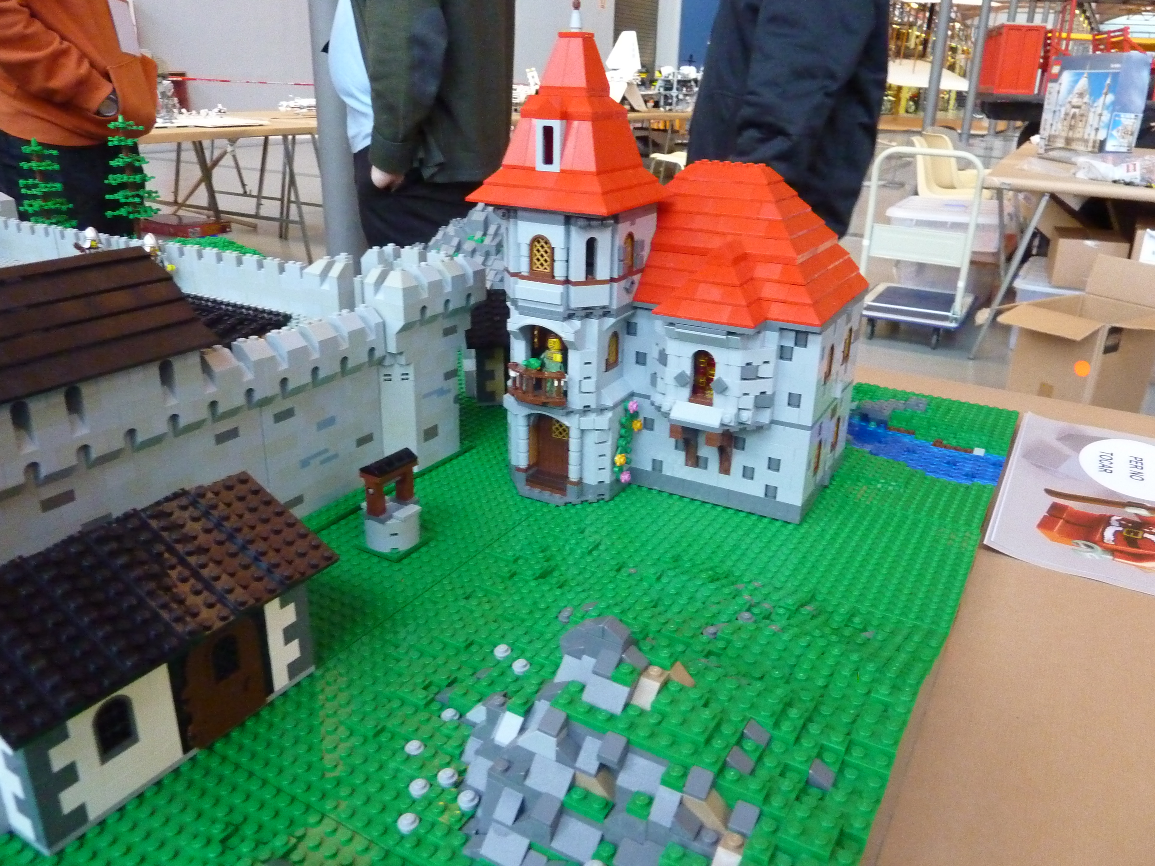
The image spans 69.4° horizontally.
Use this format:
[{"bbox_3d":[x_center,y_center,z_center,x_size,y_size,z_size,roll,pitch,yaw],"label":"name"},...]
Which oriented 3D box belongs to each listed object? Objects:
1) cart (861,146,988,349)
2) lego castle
[{"bbox_3d":[1.618,-0.876,3.870,0.467,0.866,0.710,12,24,26],"label":"cart"},{"bbox_3d":[0.071,-0.116,0.560,0.219,0.310,0.207,13,25,28],"label":"lego castle"}]

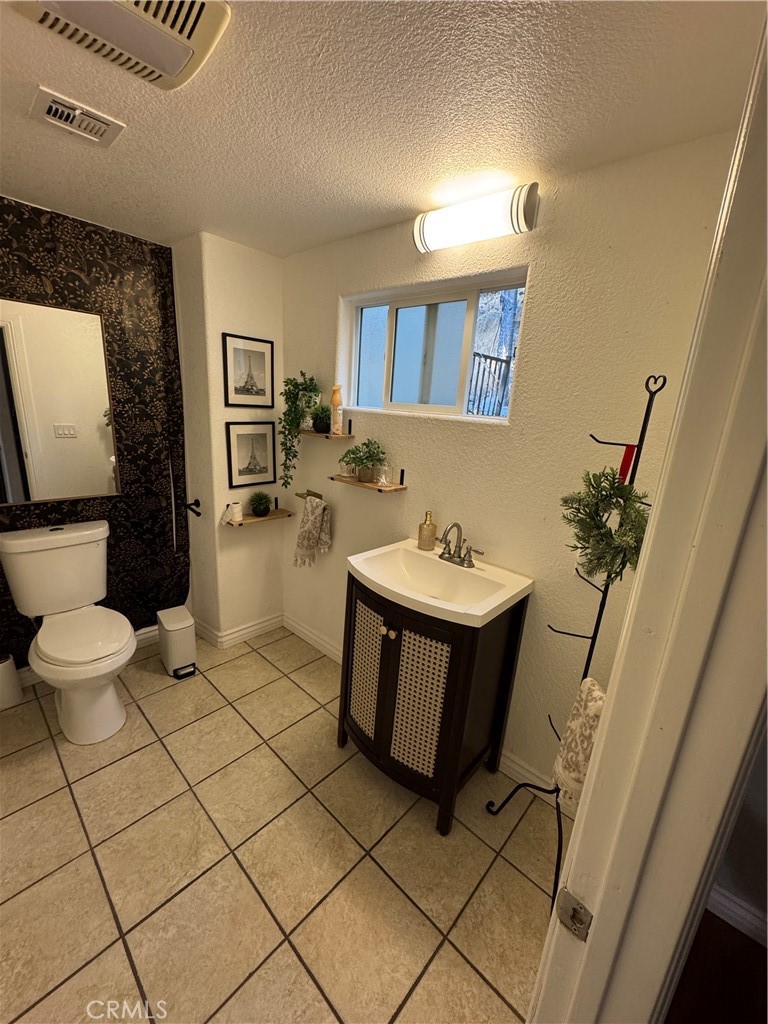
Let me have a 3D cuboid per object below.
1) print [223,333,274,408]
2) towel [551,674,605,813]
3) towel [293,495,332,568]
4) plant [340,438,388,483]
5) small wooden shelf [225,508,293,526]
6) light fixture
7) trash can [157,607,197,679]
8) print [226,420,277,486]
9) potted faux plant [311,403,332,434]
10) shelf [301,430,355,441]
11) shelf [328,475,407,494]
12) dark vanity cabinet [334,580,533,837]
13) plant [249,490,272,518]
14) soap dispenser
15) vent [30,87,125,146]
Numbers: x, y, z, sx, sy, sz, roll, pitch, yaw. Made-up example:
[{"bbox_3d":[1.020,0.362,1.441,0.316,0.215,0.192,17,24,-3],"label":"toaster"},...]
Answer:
[{"bbox_3d":[-0.733,-0.765,2.279,0.020,0.371,0.300,17,20,40],"label":"print"},{"bbox_3d":[0.710,0.833,1.439,0.180,0.510,0.100,17,20,41],"label":"towel"},{"bbox_3d":[-0.401,0.135,2.373,0.210,0.425,0.095,16,20,39],"label":"towel"},{"bbox_3d":[-0.106,-0.250,1.988,0.250,0.200,0.160,16,20,39],"label":"plant"},{"bbox_3d":[-0.740,0.036,2.493,0.122,0.019,0.395,17,20,41],"label":"small wooden shelf"},{"bbox_3d":[0.305,-1.043,1.487,0.457,0.127,0.100,16,20,39],"label":"light fixture"},{"bbox_3d":[-1.171,0.736,2.354,0.155,0.300,0.225,-9,20,-38],"label":"trash can"},{"bbox_3d":[-0.764,-0.334,2.417,0.020,0.372,0.306,17,20,41],"label":"print"},{"bbox_3d":[-0.329,-0.496,2.197,0.122,0.150,0.122,3,15,-1],"label":"potted faux plant"},{"bbox_3d":[-0.336,-0.408,2.174,0.375,0.018,0.149,16,20,39],"label":"shelf"},{"bbox_3d":[-0.083,-0.140,2.003,0.380,0.018,0.149,16,20,39],"label":"shelf"},{"bbox_3d":[0.158,0.703,1.759,0.597,0.871,0.485,17,20,41],"label":"dark vanity cabinet"},{"bbox_3d":[-0.725,-0.044,2.457,0.135,0.142,0.135,17,20,40],"label":"plant"},{"bbox_3d":[0.199,0.084,1.871,0.076,0.168,0.078,9,16,18],"label":"soap dispenser"},{"bbox_3d":[-0.860,-1.101,1.164,0.186,0.018,0.191,17,20,41],"label":"vent"}]

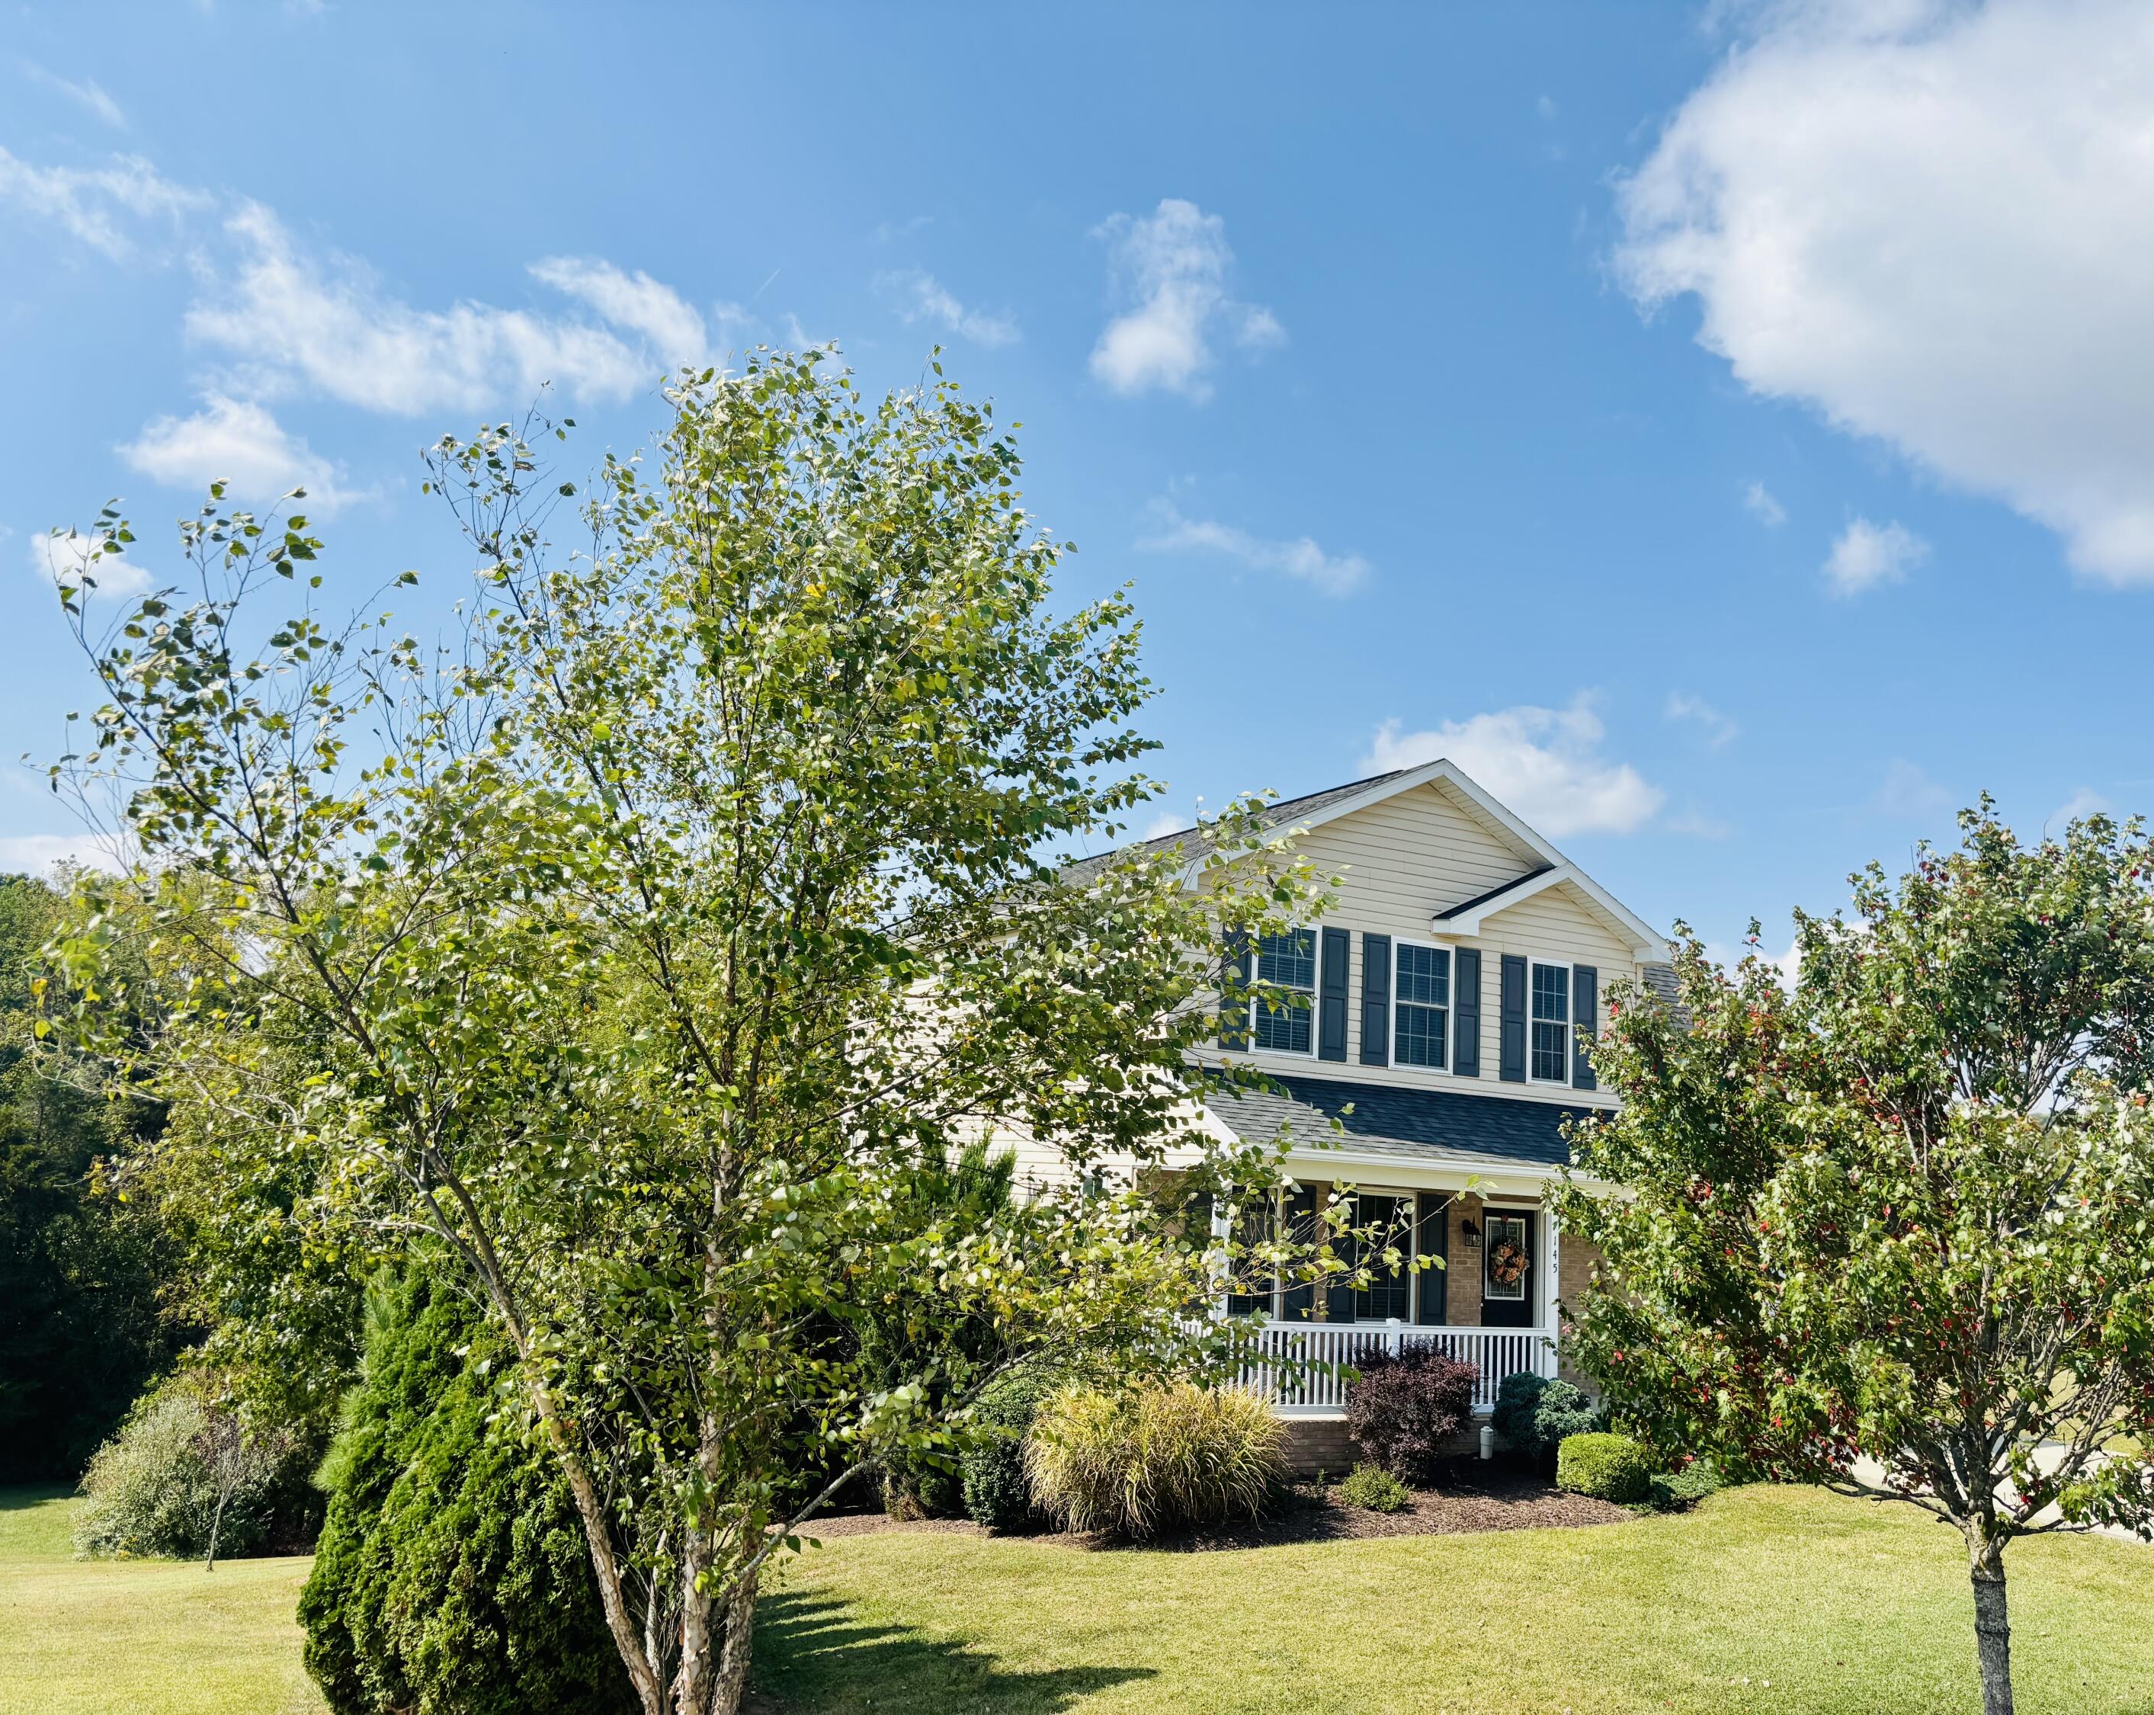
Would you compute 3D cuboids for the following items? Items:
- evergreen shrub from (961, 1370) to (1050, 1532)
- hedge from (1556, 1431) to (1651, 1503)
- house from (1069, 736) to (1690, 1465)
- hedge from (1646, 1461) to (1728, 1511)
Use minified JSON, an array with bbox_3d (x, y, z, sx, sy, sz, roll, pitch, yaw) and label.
[{"bbox_3d":[-0.530,4.718,13.600,0.850,1.200,0.850,3,-11,1],"label":"evergreen shrub"},{"bbox_3d":[4.771,5.533,15.600,0.860,0.580,0.820,9,-12,-26],"label":"hedge"},{"bbox_3d":[1.941,3.299,23.647,7.200,7.850,11.600,9,-12,-26],"label":"house"},{"bbox_3d":[5.506,5.691,15.500,0.800,0.420,0.750,9,-12,-26],"label":"hedge"}]

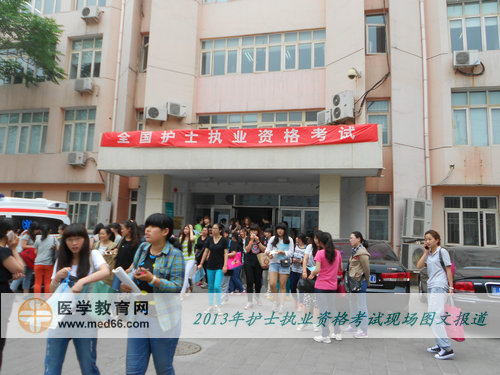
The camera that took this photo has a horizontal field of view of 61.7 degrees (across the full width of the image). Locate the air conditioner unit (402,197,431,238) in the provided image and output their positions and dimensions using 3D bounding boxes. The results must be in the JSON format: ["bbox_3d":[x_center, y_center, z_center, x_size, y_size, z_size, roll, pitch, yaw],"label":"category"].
[{"bbox_3d":[5.525,1.040,13.800,0.940,1.245,0.365,6,-9,-27],"label":"air conditioner unit"}]

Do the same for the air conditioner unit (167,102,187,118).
[{"bbox_3d":[-3.110,-3.299,17.863,0.790,0.530,0.280,6,-9,-25],"label":"air conditioner unit"}]

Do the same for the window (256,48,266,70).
[{"bbox_3d":[0.484,-5.538,18.152,0.429,1.045,0.063,0,-8,14],"label":"window"}]

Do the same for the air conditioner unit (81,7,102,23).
[{"bbox_3d":[-7.198,-7.903,18.970,0.770,0.510,0.290,0,-8,13],"label":"air conditioner unit"}]

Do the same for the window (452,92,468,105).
[{"bbox_3d":[7.111,-3.005,14.154,0.469,0.400,0.070,0,-8,13],"label":"window"}]

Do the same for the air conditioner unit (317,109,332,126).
[{"bbox_3d":[2.948,-2.633,15.978,0.290,0.550,0.770,8,-10,-36],"label":"air conditioner unit"}]

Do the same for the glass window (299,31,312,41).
[{"bbox_3d":[2.235,-6.126,16.970,0.558,0.466,0.100,0,-8,15],"label":"glass window"}]

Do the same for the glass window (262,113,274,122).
[{"bbox_3d":[0.780,-2.947,17.685,0.508,0.415,0.063,0,-8,14],"label":"glass window"}]

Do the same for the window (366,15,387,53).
[{"bbox_3d":[4.706,-5.718,15.592,0.724,1.558,0.100,0,-8,15],"label":"window"}]

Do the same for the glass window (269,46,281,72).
[{"bbox_3d":[1.004,-5.254,17.160,0.519,1.130,0.100,0,-8,15],"label":"glass window"}]

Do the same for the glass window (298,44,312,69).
[{"bbox_3d":[2.305,-5.416,17.342,0.570,1.080,0.080,0,-8,13],"label":"glass window"}]

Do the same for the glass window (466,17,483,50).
[{"bbox_3d":[8.454,-5.784,15.784,0.523,1.311,0.063,0,-8,14],"label":"glass window"}]

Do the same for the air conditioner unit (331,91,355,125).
[{"bbox_3d":[3.450,-2.990,15.544,0.340,1.000,0.840,7,-9,-31],"label":"air conditioner unit"}]

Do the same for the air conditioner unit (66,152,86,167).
[{"bbox_3d":[-7.686,-1.259,18.643,0.800,0.530,0.280,0,-8,14],"label":"air conditioner unit"}]

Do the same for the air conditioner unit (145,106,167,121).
[{"bbox_3d":[-3.864,-3.027,17.364,0.820,0.530,0.300,6,-9,-24],"label":"air conditioner unit"}]

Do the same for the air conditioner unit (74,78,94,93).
[{"bbox_3d":[-7.571,-4.649,19.126,0.780,0.520,0.280,0,-8,14],"label":"air conditioner unit"}]

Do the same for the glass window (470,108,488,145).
[{"bbox_3d":[8.205,-2.155,14.985,0.540,1.400,0.080,0,-8,13],"label":"glass window"}]

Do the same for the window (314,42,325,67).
[{"bbox_3d":[2.757,-5.278,16.710,0.470,1.092,0.100,0,-8,15],"label":"window"}]

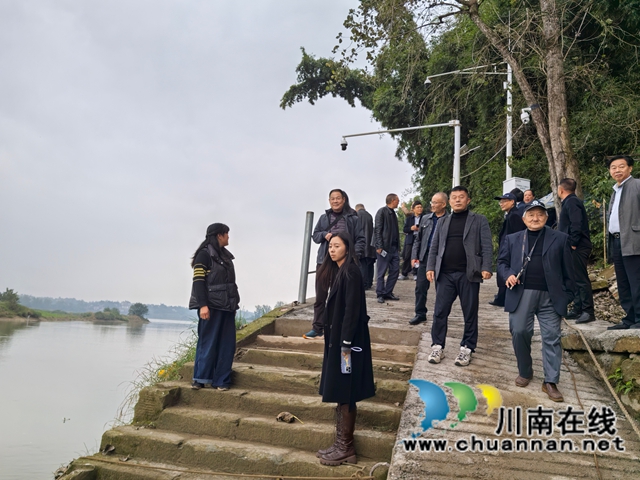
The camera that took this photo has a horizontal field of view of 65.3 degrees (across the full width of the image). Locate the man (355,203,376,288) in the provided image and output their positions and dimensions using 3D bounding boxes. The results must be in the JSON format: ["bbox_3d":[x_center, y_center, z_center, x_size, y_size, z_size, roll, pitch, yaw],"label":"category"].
[{"bbox_3d":[0.881,0.125,9.588,0.500,1.670,0.330,8,-10,-20],"label":"man"}]

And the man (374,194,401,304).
[{"bbox_3d":[1.107,0.114,7.891,0.360,1.710,0.470,-2,-11,32],"label":"man"}]

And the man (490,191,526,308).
[{"bbox_3d":[2.842,0.136,7.591,0.450,1.710,0.500,8,-10,-20],"label":"man"}]

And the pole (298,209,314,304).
[{"bbox_3d":[-0.200,0.267,7.820,0.120,1.450,0.120,5,-9,0],"label":"pole"}]

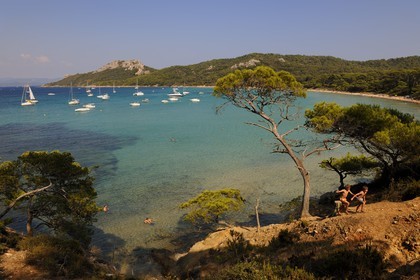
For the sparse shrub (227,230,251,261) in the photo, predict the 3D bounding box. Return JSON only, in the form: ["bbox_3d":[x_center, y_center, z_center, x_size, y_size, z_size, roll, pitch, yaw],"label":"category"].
[{"bbox_3d":[0.794,2.953,7.800,0.650,0.720,0.600,0,11,0],"label":"sparse shrub"}]

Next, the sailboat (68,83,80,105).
[{"bbox_3d":[-86.876,-29.983,177.700,3.300,13.800,10.200,2,11,11],"label":"sailboat"}]

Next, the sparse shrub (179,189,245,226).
[{"bbox_3d":[0.058,2.647,10.900,2.450,1.250,2.000,0,11,0],"label":"sparse shrub"}]

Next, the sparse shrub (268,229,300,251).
[{"bbox_3d":[2.235,3.000,8.400,0.920,0.540,0.750,0,11,0],"label":"sparse shrub"}]

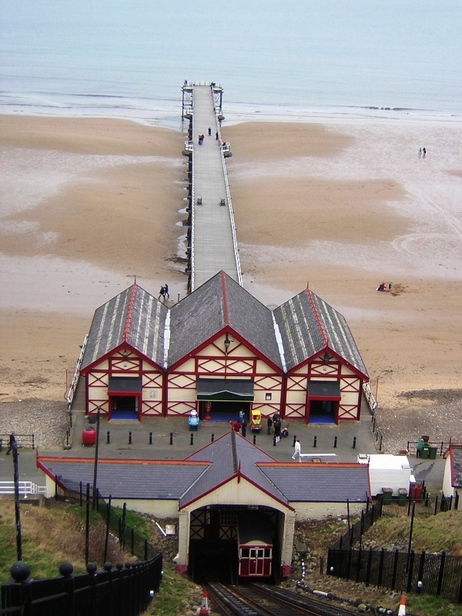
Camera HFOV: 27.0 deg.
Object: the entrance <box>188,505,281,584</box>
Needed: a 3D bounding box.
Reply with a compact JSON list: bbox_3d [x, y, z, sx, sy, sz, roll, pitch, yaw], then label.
[{"bbox_3d":[0.352,15.068,62.502,6.100,6.000,1.600,2,20,-3],"label":"entrance"}]

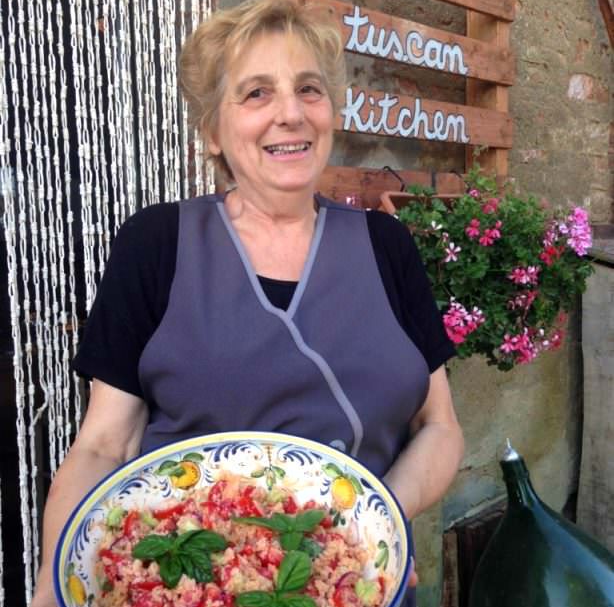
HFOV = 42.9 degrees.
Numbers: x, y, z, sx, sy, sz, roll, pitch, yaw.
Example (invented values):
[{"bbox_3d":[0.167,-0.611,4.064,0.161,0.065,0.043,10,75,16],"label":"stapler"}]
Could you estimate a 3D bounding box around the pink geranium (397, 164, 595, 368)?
[{"bbox_3d":[0.431,-0.086,1.762,0.370,0.450,0.520,6,9,45],"label":"pink geranium"}]

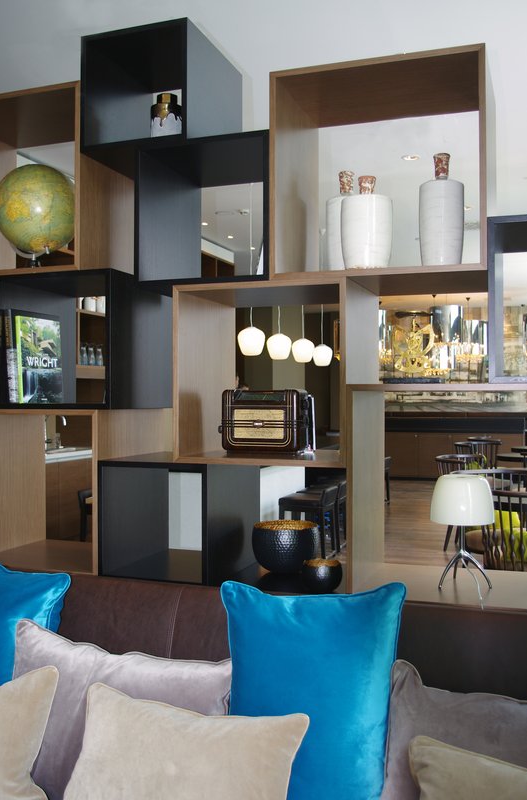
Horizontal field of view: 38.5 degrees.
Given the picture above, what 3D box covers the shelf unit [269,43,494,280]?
[{"bbox_3d":[0.413,-0.700,2.497,0.653,0.651,0.494,0,1,20],"label":"shelf unit"}]

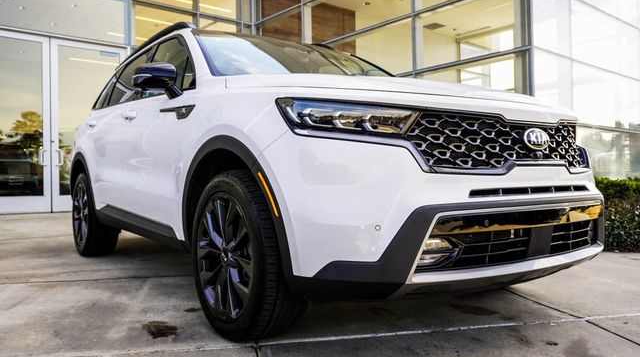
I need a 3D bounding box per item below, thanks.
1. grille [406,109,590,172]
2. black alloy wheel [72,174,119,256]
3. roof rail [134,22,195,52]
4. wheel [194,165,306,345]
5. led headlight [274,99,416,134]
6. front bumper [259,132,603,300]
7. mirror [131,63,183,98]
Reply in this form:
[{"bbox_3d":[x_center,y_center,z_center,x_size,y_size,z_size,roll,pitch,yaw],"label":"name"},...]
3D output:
[{"bbox_3d":[0.834,-0.134,2.166,1.200,0.245,0.150,-1,1,-36],"label":"grille"},{"bbox_3d":[-1.972,0.315,4.684,0.250,0.730,0.730,-1,1,-36],"label":"black alloy wheel"},{"bbox_3d":[-1.363,-1.005,4.163,0.060,0.090,1.850,-1,1,-36],"label":"roof rail"},{"bbox_3d":[-0.332,0.343,2.396,0.250,0.730,0.730,-1,1,-36],"label":"wheel"},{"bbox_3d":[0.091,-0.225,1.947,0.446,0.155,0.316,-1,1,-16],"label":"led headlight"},{"bbox_3d":[0.712,0.129,2.347,1.880,0.630,0.600,-1,1,-36],"label":"front bumper"},{"bbox_3d":[-0.873,-0.510,2.884,0.235,0.180,0.170,-1,1,-36],"label":"mirror"}]

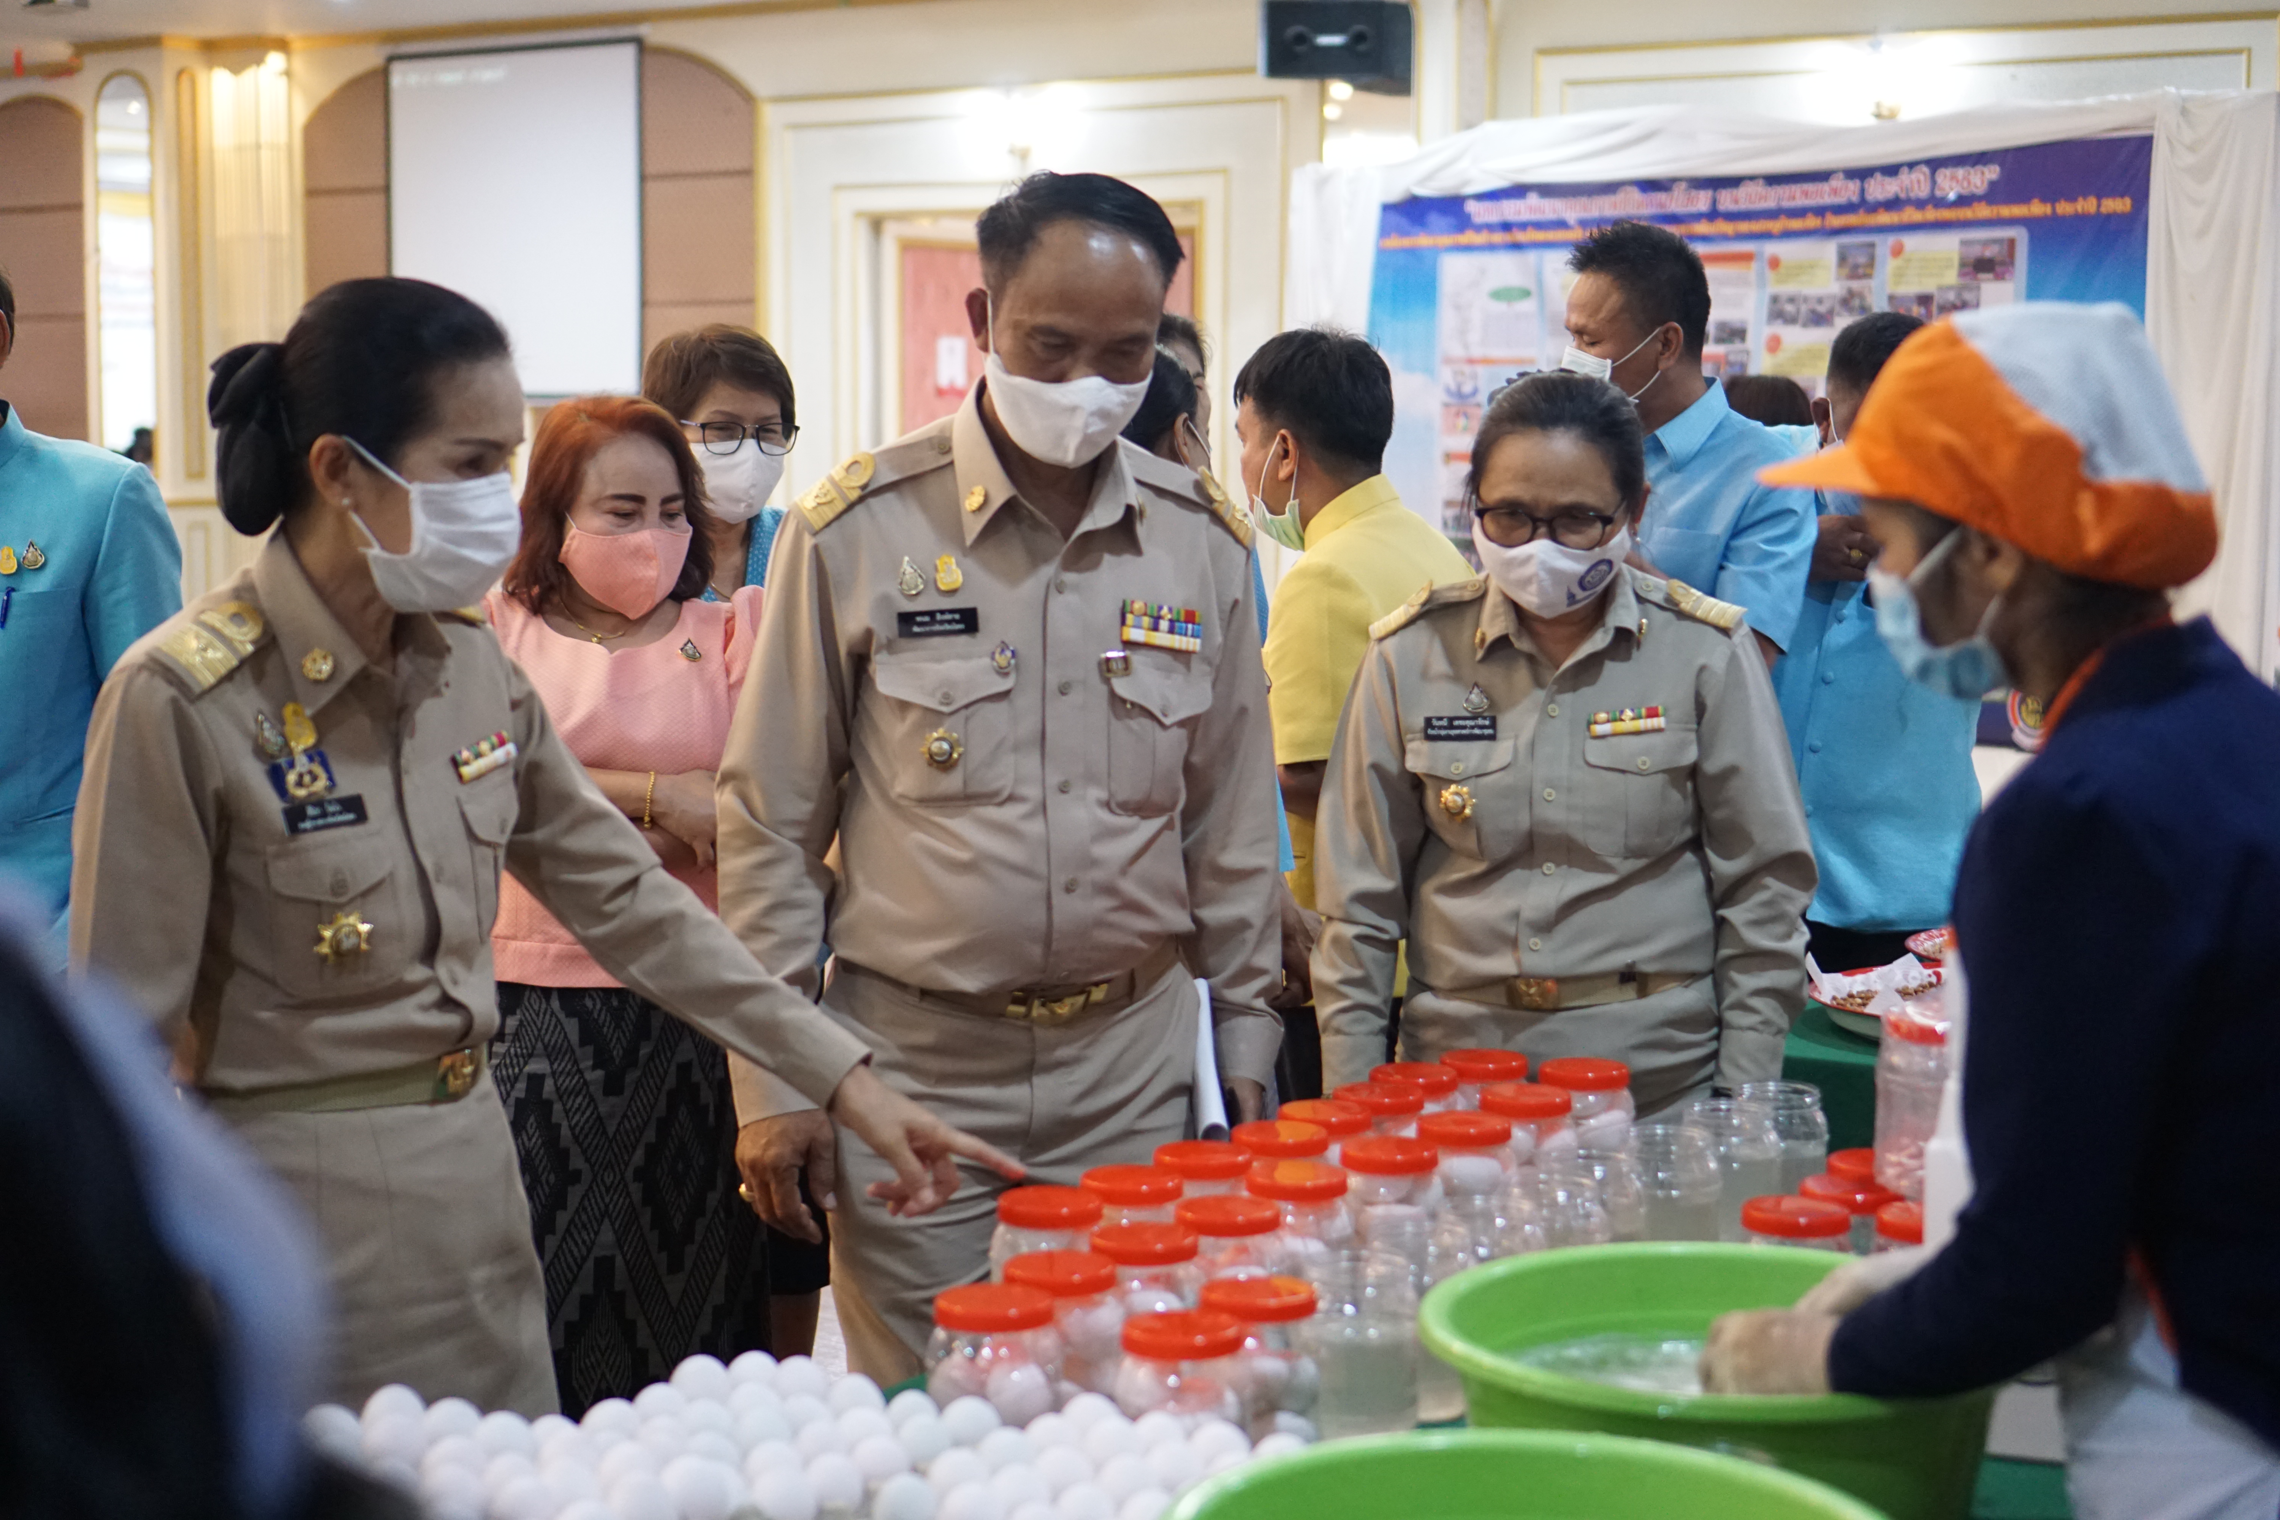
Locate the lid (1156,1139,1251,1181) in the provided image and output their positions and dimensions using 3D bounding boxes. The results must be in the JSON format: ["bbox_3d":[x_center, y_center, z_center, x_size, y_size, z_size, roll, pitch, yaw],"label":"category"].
[{"bbox_3d":[0.056,0.359,2.947,0.088,0.015,0.088,0,6,0],"label":"lid"}]

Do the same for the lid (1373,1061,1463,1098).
[{"bbox_3d":[0.268,0.313,3.214,0.086,0.015,0.086,0,7,0],"label":"lid"}]

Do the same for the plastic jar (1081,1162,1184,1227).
[{"bbox_3d":[-0.006,0.436,2.874,0.098,0.145,0.098,0,6,0],"label":"plastic jar"}]

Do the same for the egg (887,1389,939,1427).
[{"bbox_3d":[-0.167,0.491,2.421,0.043,0.056,0.043,0,7,0],"label":"egg"}]

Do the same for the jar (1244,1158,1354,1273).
[{"bbox_3d":[0.142,0.447,2.998,0.102,0.145,0.102,1,7,0],"label":"jar"}]

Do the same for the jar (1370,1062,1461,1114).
[{"bbox_3d":[0.275,0.380,3.307,0.100,0.135,0.100,0,6,0],"label":"jar"}]

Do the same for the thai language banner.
[{"bbox_3d":[1.127,-0.644,6.620,0.020,1.086,2.349,-3,8,-31],"label":"thai language banner"}]

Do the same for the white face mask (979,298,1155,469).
[{"bbox_3d":[-0.064,-0.329,2.850,0.145,0.110,0.115,-1,29,-12],"label":"white face mask"}]

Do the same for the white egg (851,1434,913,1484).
[{"bbox_3d":[-0.188,0.512,2.390,0.044,0.055,0.044,1,7,0],"label":"white egg"}]

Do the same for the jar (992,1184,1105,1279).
[{"bbox_3d":[-0.076,0.445,2.795,0.098,0.145,0.098,0,6,0],"label":"jar"}]

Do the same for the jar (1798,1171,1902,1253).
[{"bbox_3d":[0.627,0.448,2.908,0.102,0.145,0.102,1,7,0],"label":"jar"}]

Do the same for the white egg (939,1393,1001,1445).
[{"bbox_3d":[-0.123,0.490,2.400,0.043,0.056,0.043,0,6,0],"label":"white egg"}]

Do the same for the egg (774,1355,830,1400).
[{"bbox_3d":[-0.260,0.485,2.534,0.043,0.056,0.043,0,6,0],"label":"egg"}]

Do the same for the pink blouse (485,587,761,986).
[{"bbox_3d":[-0.584,0.030,3.680,0.420,0.470,0.280,-1,7,-11],"label":"pink blouse"}]

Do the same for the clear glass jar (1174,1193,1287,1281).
[{"bbox_3d":[0.072,0.431,2.713,0.101,0.128,0.101,0,7,0],"label":"clear glass jar"}]

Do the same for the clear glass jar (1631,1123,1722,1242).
[{"bbox_3d":[0.494,0.420,3.068,0.097,0.142,0.097,0,6,0],"label":"clear glass jar"}]

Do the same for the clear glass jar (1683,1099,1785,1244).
[{"bbox_3d":[0.565,0.399,3.148,0.100,0.132,0.100,0,6,0],"label":"clear glass jar"}]

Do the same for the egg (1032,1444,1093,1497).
[{"bbox_3d":[-0.054,0.509,2.320,0.043,0.056,0.043,0,6,0],"label":"egg"}]

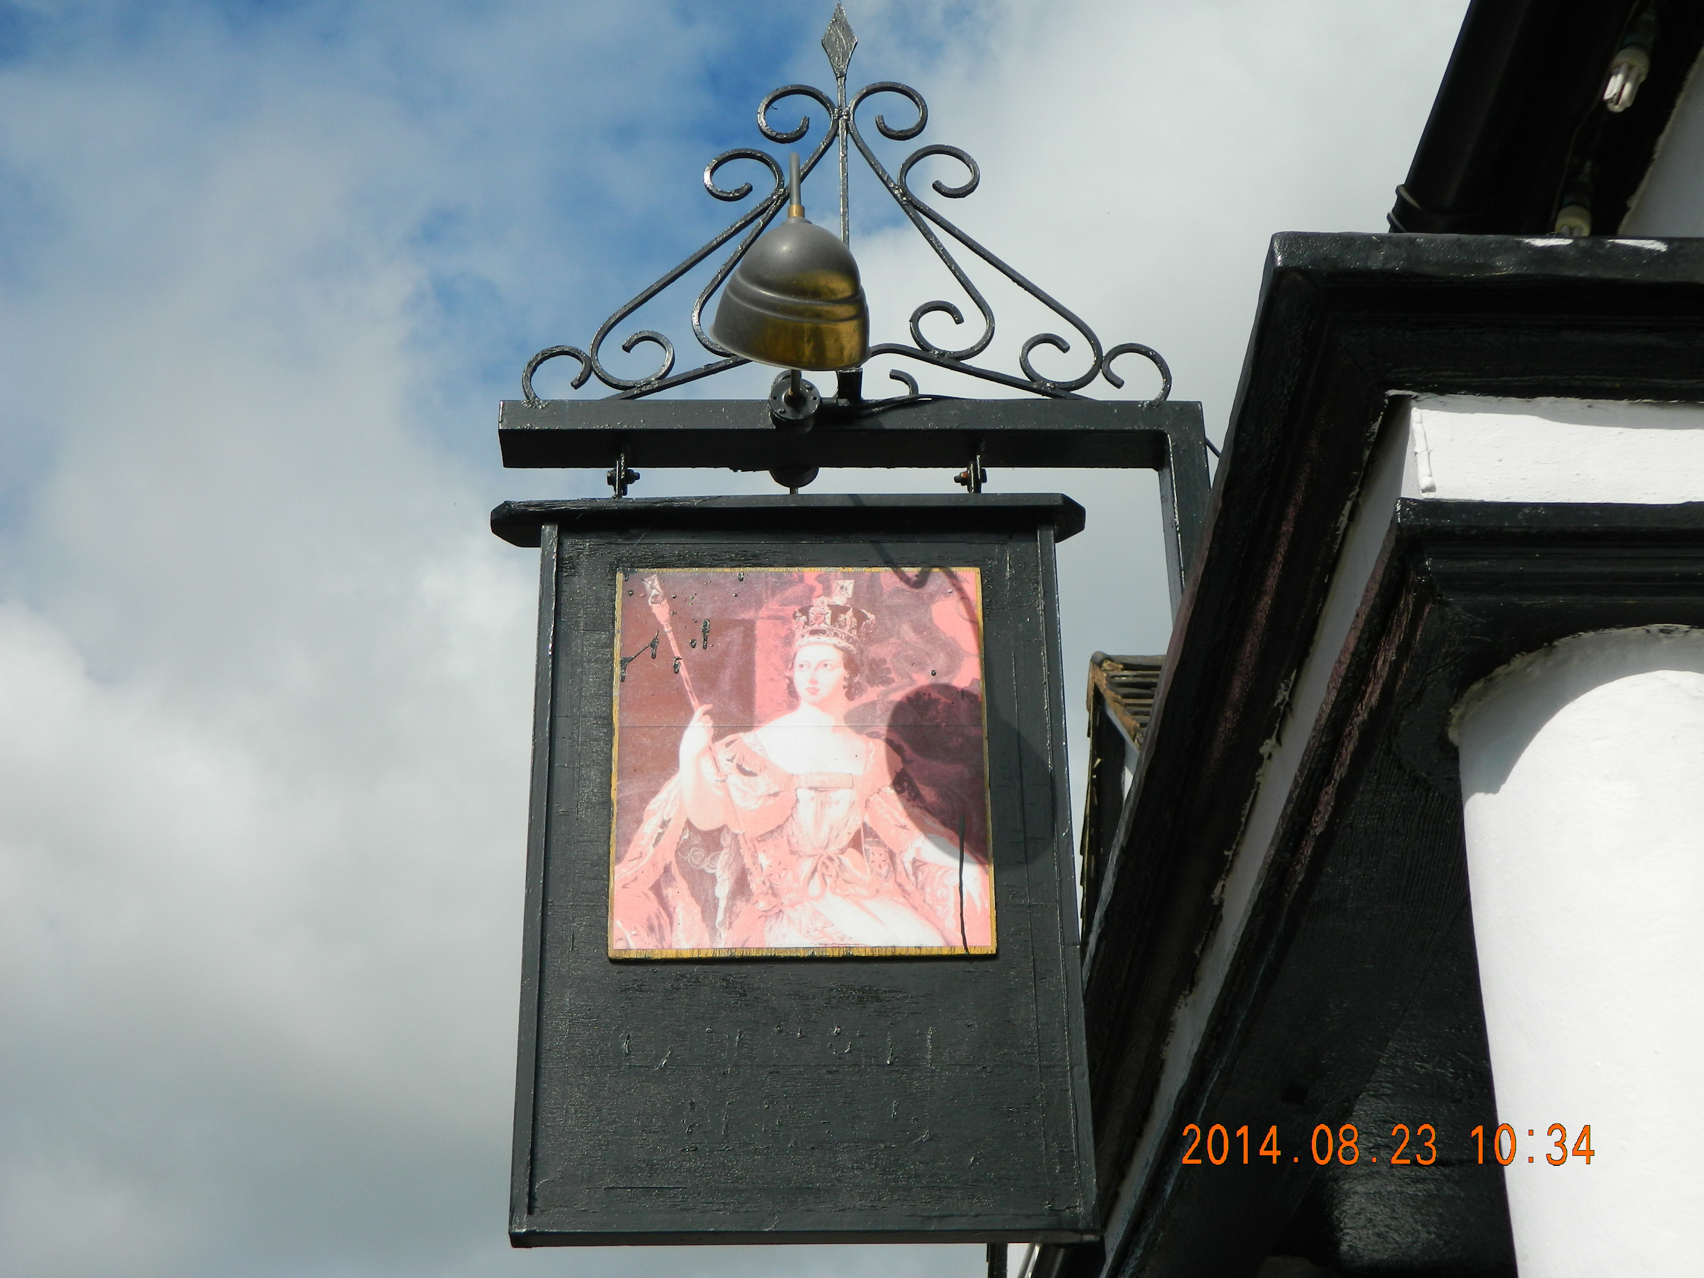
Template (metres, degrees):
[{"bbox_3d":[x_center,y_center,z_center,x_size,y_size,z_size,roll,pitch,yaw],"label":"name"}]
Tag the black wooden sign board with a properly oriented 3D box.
[{"bbox_3d":[-0.075,0.262,3.494,0.787,0.989,0.102,0,-31,-2],"label":"black wooden sign board"}]

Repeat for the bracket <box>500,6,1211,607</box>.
[{"bbox_3d":[-0.004,-0.463,3.952,0.953,1.156,0.092,0,-31,-2],"label":"bracket"}]

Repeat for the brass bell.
[{"bbox_3d":[-0.068,-0.478,3.435,0.190,0.250,0.190,1,-13,-2],"label":"brass bell"}]

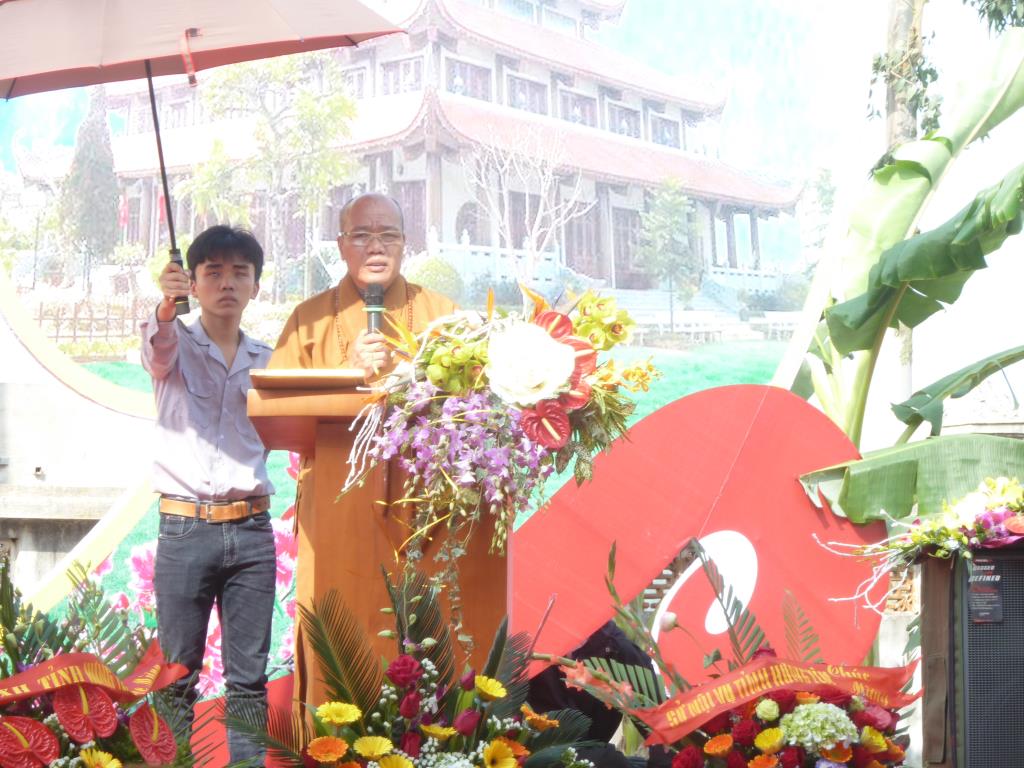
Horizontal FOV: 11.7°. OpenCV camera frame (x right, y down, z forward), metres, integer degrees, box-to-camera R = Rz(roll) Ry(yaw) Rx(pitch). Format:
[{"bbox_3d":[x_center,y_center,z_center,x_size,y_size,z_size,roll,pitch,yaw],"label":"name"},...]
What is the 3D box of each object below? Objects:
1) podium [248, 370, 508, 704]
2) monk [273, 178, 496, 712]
[{"bbox_3d":[-0.285,0.560,12.250,0.750,1.180,0.480,0,0,-7],"label":"podium"},{"bbox_3d":[-0.345,0.335,12.600,0.560,1.630,0.400,0,0,-5],"label":"monk"}]

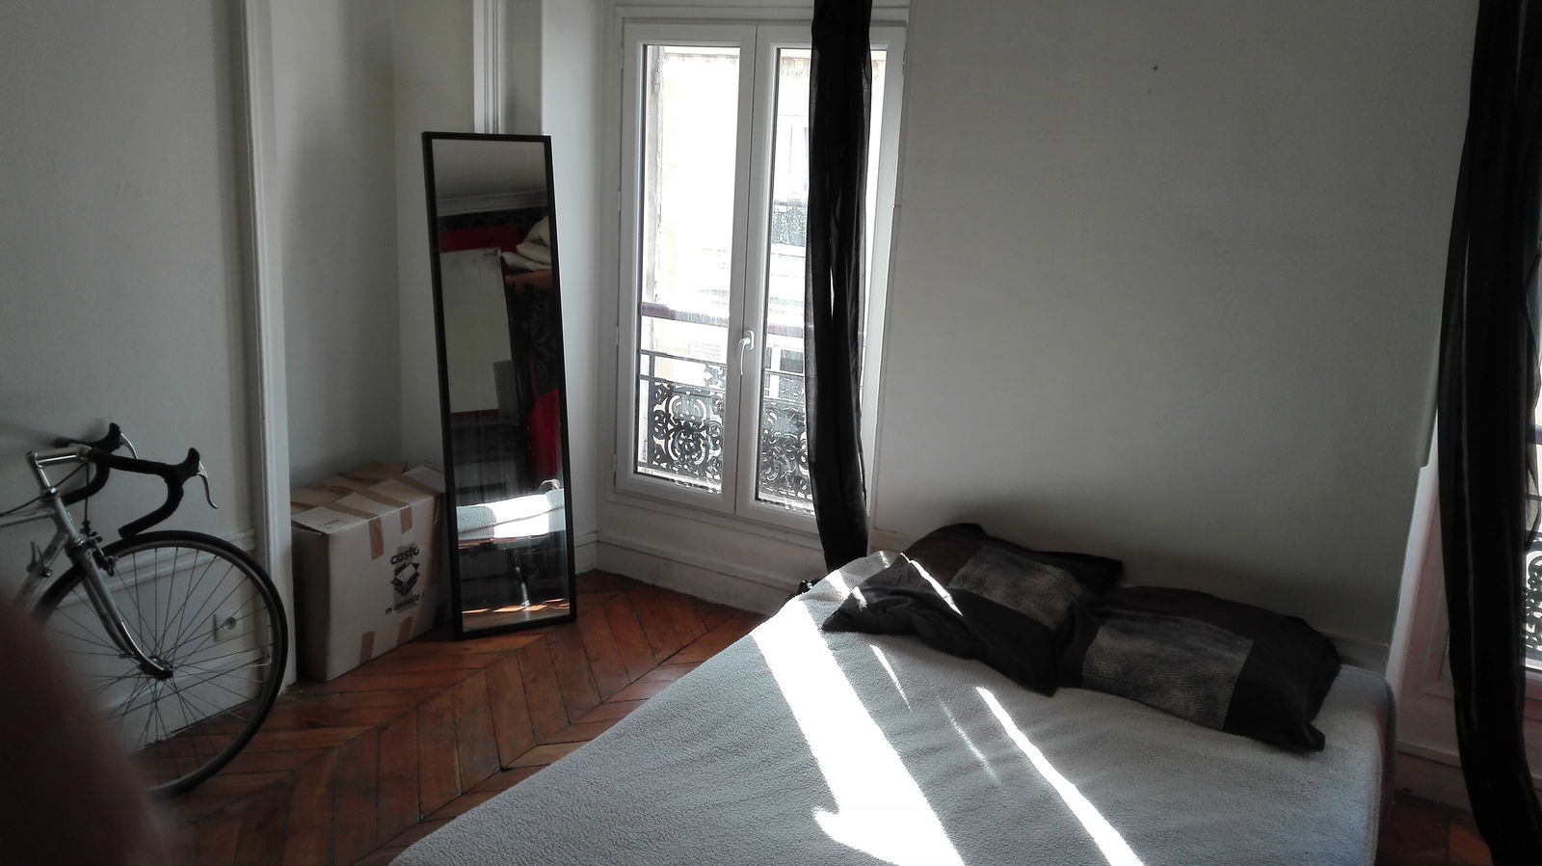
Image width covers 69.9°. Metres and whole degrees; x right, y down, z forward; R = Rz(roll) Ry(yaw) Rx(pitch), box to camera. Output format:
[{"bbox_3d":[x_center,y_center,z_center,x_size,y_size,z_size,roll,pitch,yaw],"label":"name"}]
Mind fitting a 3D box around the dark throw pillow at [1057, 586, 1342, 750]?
[{"bbox_3d":[1.023,0.509,2.628,0.608,0.150,0.511,10,18,27],"label":"dark throw pillow"}]

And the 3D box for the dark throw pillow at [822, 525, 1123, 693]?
[{"bbox_3d":[0.537,0.409,2.855,0.618,0.159,0.531,10,25,27],"label":"dark throw pillow"}]

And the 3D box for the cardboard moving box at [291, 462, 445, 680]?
[{"bbox_3d":[-1.384,0.425,3.635,0.458,0.473,0.647,9,14,24],"label":"cardboard moving box"}]

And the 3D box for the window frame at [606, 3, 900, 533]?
[{"bbox_3d":[-0.089,-0.525,3.800,1.081,1.708,0.077,10,15,27],"label":"window frame"}]

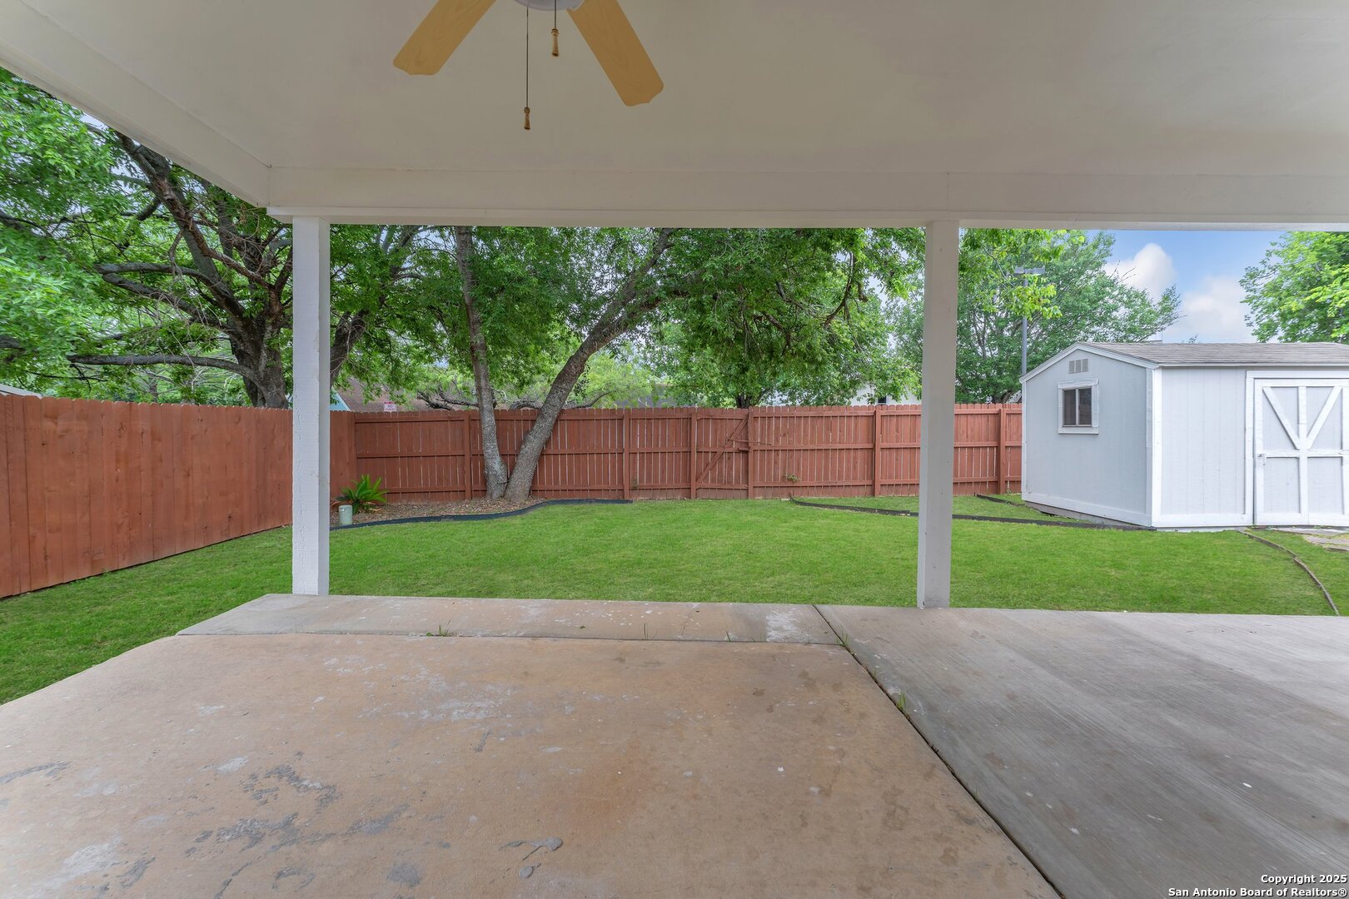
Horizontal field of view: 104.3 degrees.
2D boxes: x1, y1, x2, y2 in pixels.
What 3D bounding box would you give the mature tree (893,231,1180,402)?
[{"bbox_3d":[12.300,-3.750,18.000,9.300,9.000,8.800,1,1,1],"label":"mature tree"}]

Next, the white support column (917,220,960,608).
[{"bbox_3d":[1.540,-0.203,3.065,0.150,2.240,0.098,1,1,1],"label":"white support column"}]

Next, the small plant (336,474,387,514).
[{"bbox_3d":[-5.600,0.780,9.300,0.820,0.640,0.780,1,1,1],"label":"small plant"}]

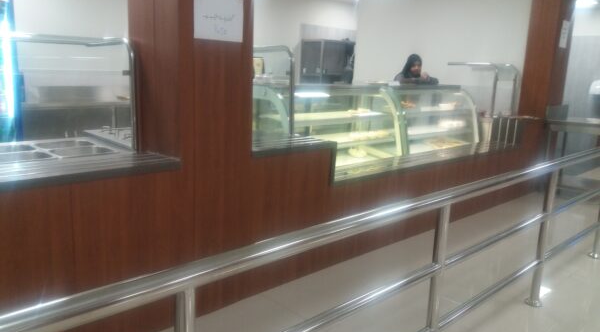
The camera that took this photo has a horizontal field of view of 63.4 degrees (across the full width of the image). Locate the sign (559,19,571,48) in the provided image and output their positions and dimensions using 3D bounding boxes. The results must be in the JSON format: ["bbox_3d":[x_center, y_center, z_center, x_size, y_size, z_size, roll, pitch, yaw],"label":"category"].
[{"bbox_3d":[3.065,-1.519,5.613,0.208,0.298,0.010,-9,16,-43],"label":"sign"}]

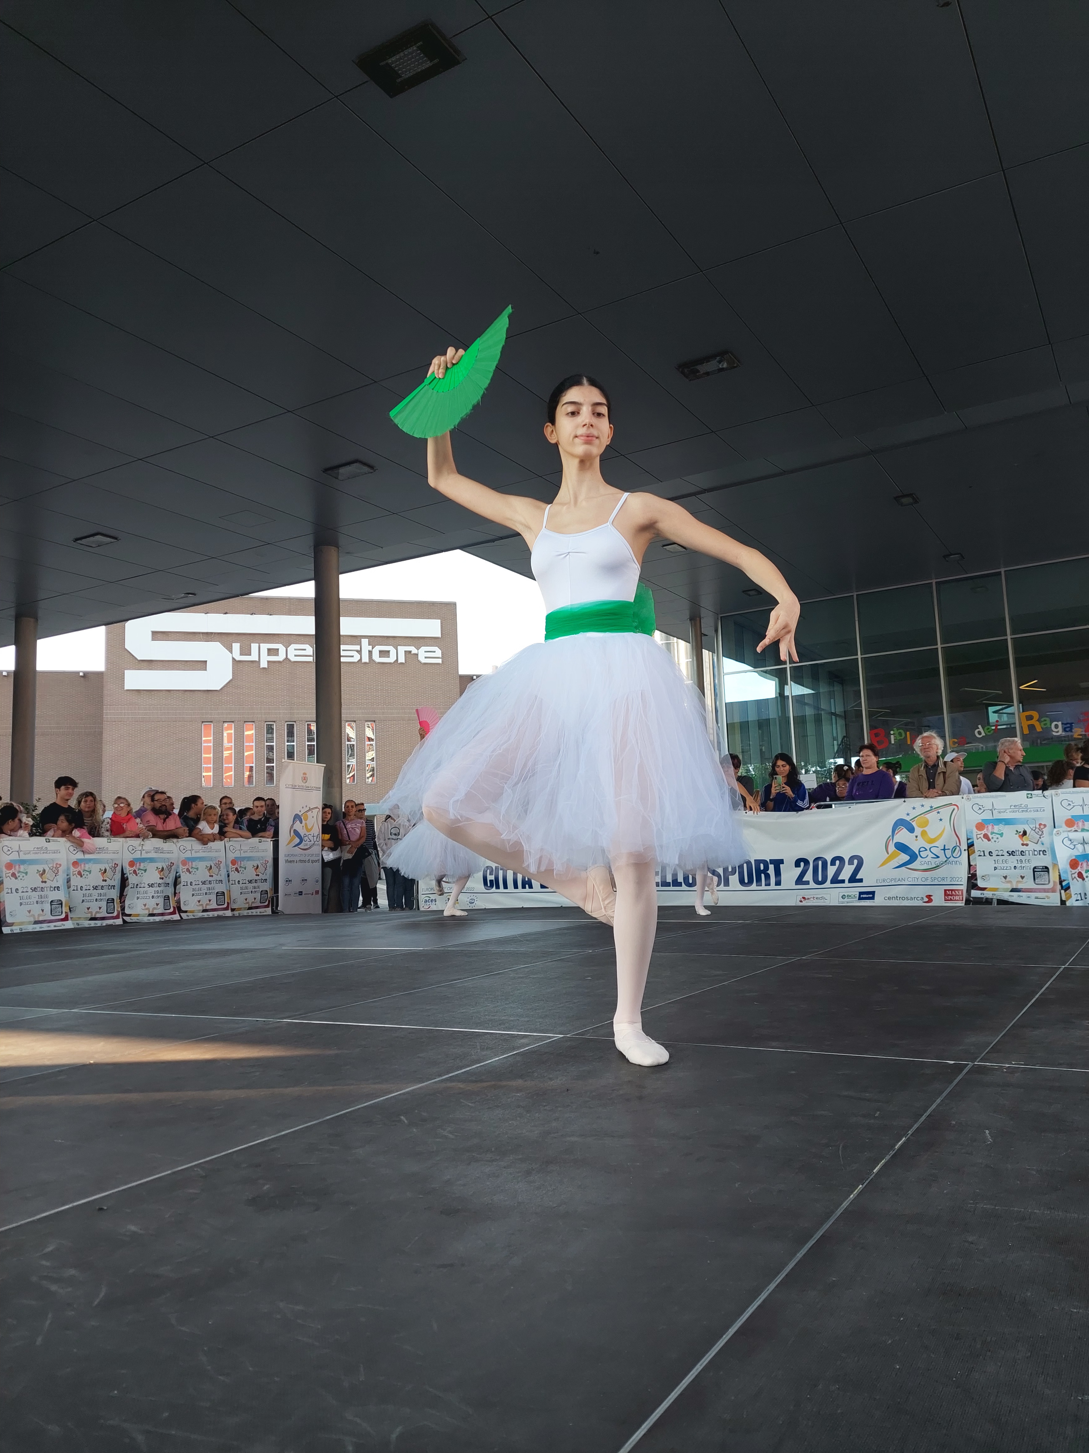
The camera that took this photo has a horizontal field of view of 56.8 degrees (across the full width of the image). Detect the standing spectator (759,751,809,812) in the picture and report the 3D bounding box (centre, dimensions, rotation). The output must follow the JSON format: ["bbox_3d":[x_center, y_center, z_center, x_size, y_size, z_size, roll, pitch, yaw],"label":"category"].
[{"bbox_3d":[2.250,1.048,9.240,0.480,1.638,0.400,-6,-8,23],"label":"standing spectator"}]

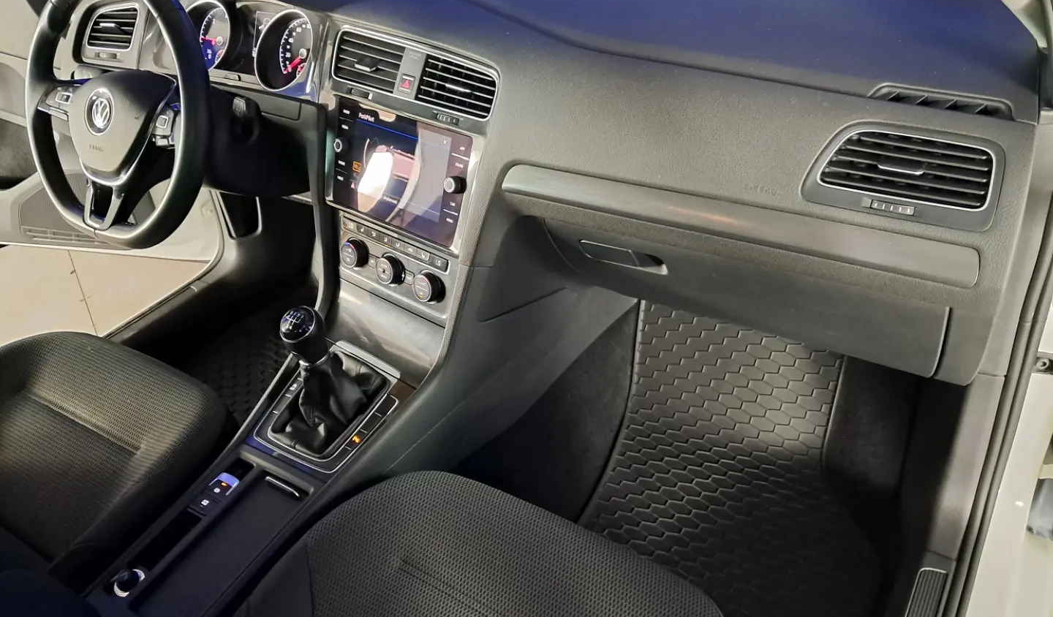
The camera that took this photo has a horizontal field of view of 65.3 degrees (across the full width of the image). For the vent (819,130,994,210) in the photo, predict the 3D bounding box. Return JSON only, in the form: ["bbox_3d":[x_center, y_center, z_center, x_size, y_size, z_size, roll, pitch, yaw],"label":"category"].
[{"bbox_3d":[0.340,-0.127,0.738,0.143,0.055,0.032,17,20,28],"label":"vent"}]

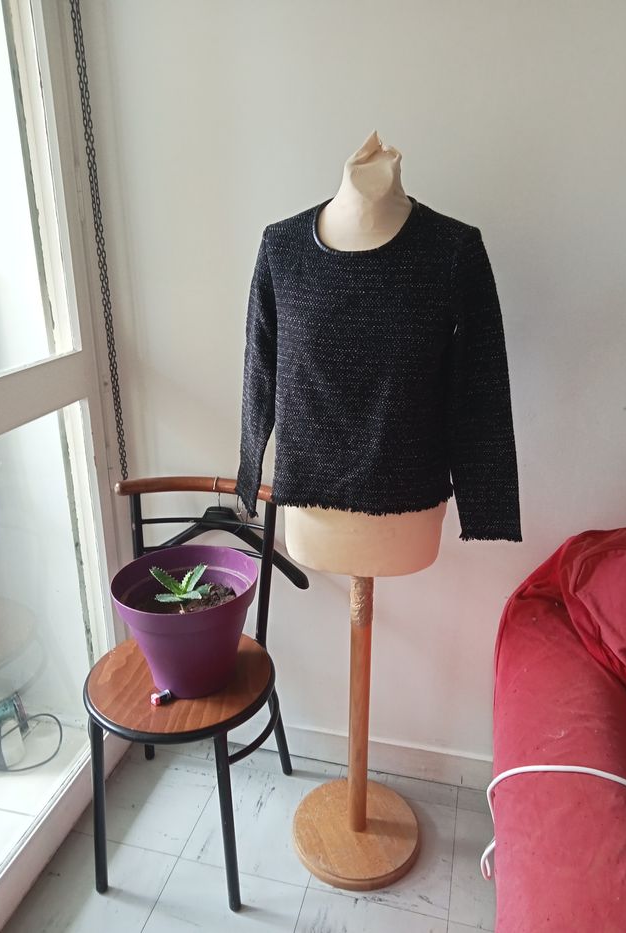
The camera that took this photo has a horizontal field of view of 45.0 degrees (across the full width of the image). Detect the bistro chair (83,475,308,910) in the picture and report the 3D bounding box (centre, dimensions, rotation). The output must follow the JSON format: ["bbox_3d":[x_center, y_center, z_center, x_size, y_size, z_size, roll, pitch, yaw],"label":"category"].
[{"bbox_3d":[-0.281,0.481,1.679,0.412,0.809,0.455,3,22,8],"label":"bistro chair"}]

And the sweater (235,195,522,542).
[{"bbox_3d":[0.116,-0.157,1.361,0.556,0.616,0.250,4,22,11],"label":"sweater"}]

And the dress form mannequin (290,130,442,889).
[{"bbox_3d":[0.102,0.165,1.502,0.355,1.525,0.285,4,22,11],"label":"dress form mannequin"}]

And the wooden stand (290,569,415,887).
[{"bbox_3d":[0.104,0.532,1.646,0.289,0.737,0.289,5,22,14],"label":"wooden stand"}]

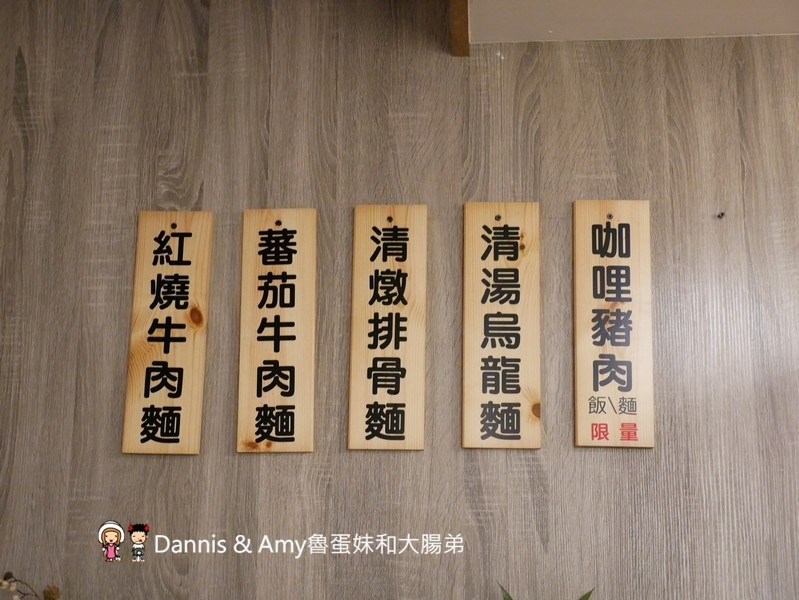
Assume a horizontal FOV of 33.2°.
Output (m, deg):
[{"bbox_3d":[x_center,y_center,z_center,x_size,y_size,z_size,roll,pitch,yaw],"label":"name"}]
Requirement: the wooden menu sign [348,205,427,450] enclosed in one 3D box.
[{"bbox_3d":[-0.013,0.033,1.685,0.094,0.311,0.016,0,-12,3],"label":"wooden menu sign"}]

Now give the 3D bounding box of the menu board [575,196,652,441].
[{"bbox_3d":[0.267,0.028,1.670,0.094,0.311,0.016,0,-12,3],"label":"menu board"}]

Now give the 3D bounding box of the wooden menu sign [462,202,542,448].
[{"bbox_3d":[0.129,0.030,1.677,0.094,0.311,0.016,0,-12,3],"label":"wooden menu sign"}]

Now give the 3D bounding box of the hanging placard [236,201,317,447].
[{"bbox_3d":[-0.152,0.038,1.692,0.094,0.311,0.016,-1,-12,3],"label":"hanging placard"}]

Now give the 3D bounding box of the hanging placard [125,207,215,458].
[{"bbox_3d":[-0.291,0.040,1.699,0.094,0.311,0.016,1,-12,3],"label":"hanging placard"}]

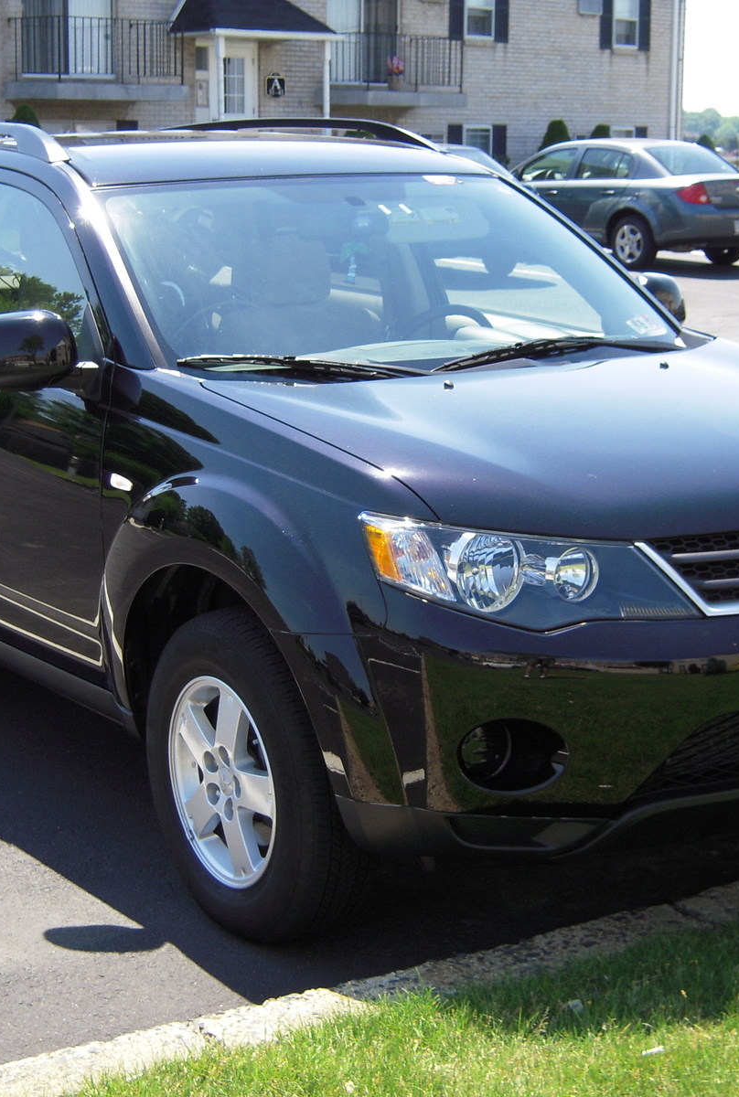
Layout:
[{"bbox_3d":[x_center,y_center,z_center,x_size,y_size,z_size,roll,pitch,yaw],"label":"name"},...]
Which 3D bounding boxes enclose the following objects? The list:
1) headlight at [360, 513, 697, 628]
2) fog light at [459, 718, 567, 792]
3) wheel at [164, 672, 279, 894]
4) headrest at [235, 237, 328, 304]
[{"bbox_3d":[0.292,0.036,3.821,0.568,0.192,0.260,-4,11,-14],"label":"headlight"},{"bbox_3d":[0.249,0.378,3.837,0.180,0.140,0.120,-5,12,-22],"label":"fog light"},{"bbox_3d":[-0.244,0.472,4.391,0.170,0.440,0.440,-8,13,-33],"label":"wheel"},{"bbox_3d":[-0.262,-0.830,6.310,0.270,0.200,0.120,-8,13,-32],"label":"headrest"}]

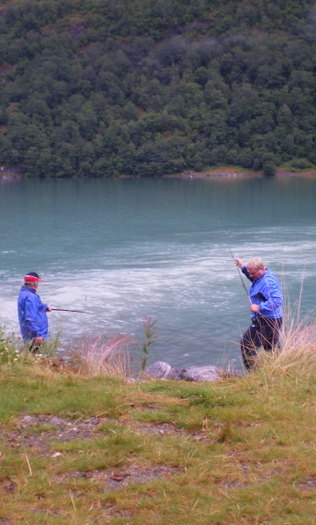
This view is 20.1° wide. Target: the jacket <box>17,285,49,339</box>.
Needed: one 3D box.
[{"bbox_3d":[-1.791,0.699,12.700,0.420,0.770,0.500,-2,6,-20],"label":"jacket"}]

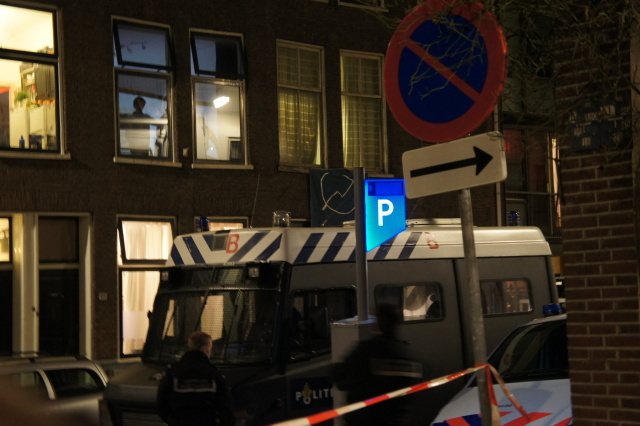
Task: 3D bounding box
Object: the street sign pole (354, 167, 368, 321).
[{"bbox_3d":[0.349,0.260,10.300,0.100,1.290,0.100,-1,-3,0],"label":"street sign pole"}]

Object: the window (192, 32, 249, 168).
[{"bbox_3d":[-1.630,-1.863,19.934,1.089,2.210,0.200,1,-5,-40],"label":"window"}]

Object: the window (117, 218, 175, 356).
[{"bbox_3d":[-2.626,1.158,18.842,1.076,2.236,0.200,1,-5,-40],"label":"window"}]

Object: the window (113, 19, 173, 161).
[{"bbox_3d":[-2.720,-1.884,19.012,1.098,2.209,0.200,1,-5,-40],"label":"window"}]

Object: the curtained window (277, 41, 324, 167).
[{"bbox_3d":[-0.292,-1.831,21.067,1.070,2.192,0.160,1,-5,-40],"label":"curtained window"}]

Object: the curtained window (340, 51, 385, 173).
[{"bbox_3d":[0.806,-1.809,21.997,1.062,2.171,0.160,1,-5,-40],"label":"curtained window"}]

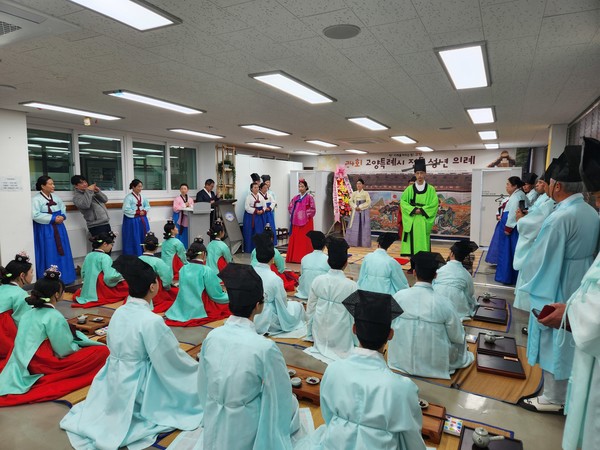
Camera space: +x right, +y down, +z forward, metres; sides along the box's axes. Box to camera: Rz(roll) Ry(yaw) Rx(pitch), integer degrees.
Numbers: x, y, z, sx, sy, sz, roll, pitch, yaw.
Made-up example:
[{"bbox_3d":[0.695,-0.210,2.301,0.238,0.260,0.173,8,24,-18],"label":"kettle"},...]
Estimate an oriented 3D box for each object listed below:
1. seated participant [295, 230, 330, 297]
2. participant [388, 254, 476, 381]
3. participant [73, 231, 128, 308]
[{"bbox_3d":[0.220,0.498,5.290,0.580,0.840,0.620,2,6,22],"label":"seated participant"},{"bbox_3d":[1.169,0.698,3.481,0.700,0.940,0.740,3,7,24],"label":"participant"},{"bbox_3d":[-2.523,0.522,5.087,0.620,0.866,0.750,3,6,27],"label":"participant"}]

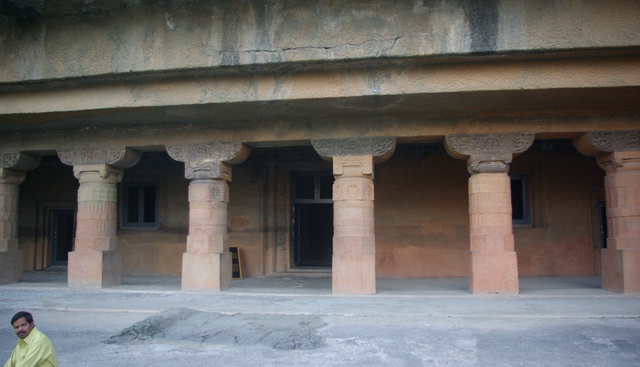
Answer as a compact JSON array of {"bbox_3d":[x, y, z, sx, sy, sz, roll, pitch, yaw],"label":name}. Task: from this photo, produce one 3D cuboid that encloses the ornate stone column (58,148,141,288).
[{"bbox_3d":[-5.980,0.940,12.900,2.040,3.640,1.000,-1,-6,9],"label":"ornate stone column"}]

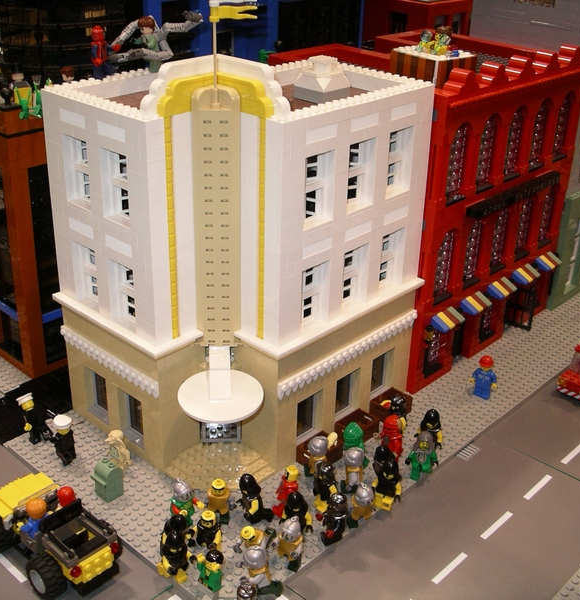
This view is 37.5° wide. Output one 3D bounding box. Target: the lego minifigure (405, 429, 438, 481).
[{"bbox_3d":[0.107,0.123,0.685,0.027,0.043,0.017,8,27,12],"label":"lego minifigure"}]

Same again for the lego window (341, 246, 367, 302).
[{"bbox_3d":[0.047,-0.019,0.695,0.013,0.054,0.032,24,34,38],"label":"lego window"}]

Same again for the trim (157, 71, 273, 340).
[{"bbox_3d":[-0.052,-0.066,0.626,0.079,0.191,0.044,0,26,-2],"label":"trim"}]

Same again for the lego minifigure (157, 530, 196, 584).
[{"bbox_3d":[-0.077,0.175,0.585,0.025,0.042,0.019,-16,35,-30],"label":"lego minifigure"}]

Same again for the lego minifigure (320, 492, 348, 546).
[{"bbox_3d":[0.032,0.159,0.625,0.018,0.042,0.025,-14,31,-29],"label":"lego minifigure"}]

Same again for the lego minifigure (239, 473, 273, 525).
[{"bbox_3d":[-0.027,0.145,0.634,0.021,0.041,0.024,-11,29,-24],"label":"lego minifigure"}]

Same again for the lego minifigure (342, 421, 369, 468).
[{"bbox_3d":[0.052,0.120,0.689,0.019,0.041,0.024,10,27,16],"label":"lego minifigure"}]

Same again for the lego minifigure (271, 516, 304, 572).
[{"bbox_3d":[0.002,0.168,0.588,0.024,0.042,0.018,15,29,26],"label":"lego minifigure"}]

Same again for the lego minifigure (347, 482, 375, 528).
[{"bbox_3d":[0.054,0.153,0.637,0.025,0.043,0.017,-15,45,-22],"label":"lego minifigure"}]

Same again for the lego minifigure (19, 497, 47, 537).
[{"bbox_3d":[-0.178,0.151,0.597,0.018,0.033,0.023,24,34,38],"label":"lego minifigure"}]

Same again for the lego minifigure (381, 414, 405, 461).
[{"bbox_3d":[0.084,0.114,0.703,0.018,0.041,0.024,-5,27,-12],"label":"lego minifigure"}]

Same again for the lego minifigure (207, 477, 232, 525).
[{"bbox_3d":[-0.052,0.149,0.635,0.026,0.040,0.015,0,27,-4],"label":"lego minifigure"}]

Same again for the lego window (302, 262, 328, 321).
[{"bbox_3d":[0.014,-0.004,0.663,0.012,0.054,0.032,24,34,38],"label":"lego window"}]

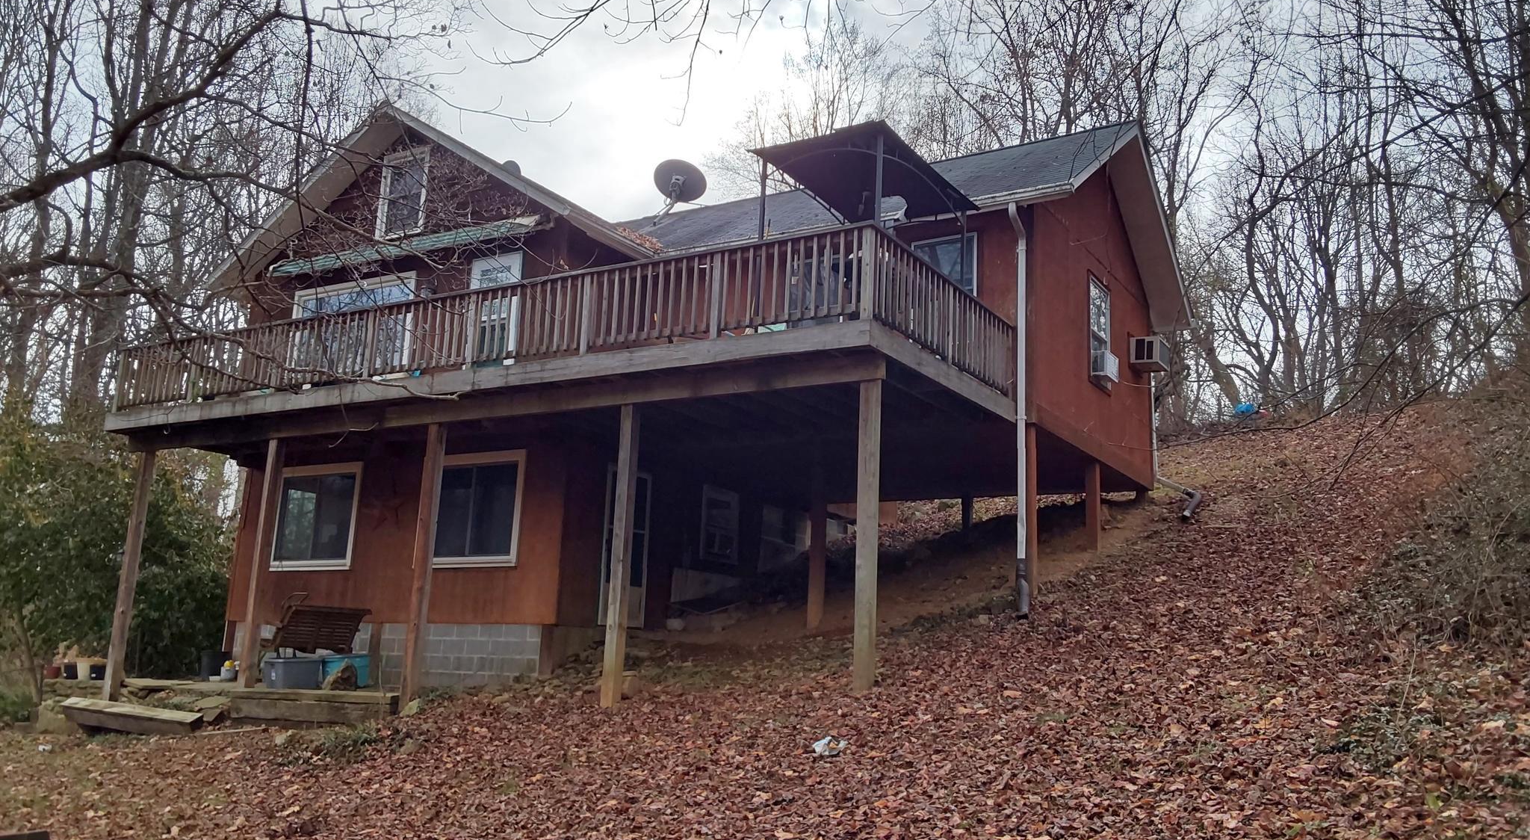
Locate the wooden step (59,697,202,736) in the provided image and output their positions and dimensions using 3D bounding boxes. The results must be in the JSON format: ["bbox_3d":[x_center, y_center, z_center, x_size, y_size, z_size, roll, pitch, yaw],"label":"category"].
[{"bbox_3d":[-7.432,3.490,14.542,1.620,0.200,0.250,6,5,5],"label":"wooden step"}]

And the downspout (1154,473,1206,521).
[{"bbox_3d":[6.110,1.129,18.460,0.730,0.680,0.700,-5,-14,31],"label":"downspout"}]

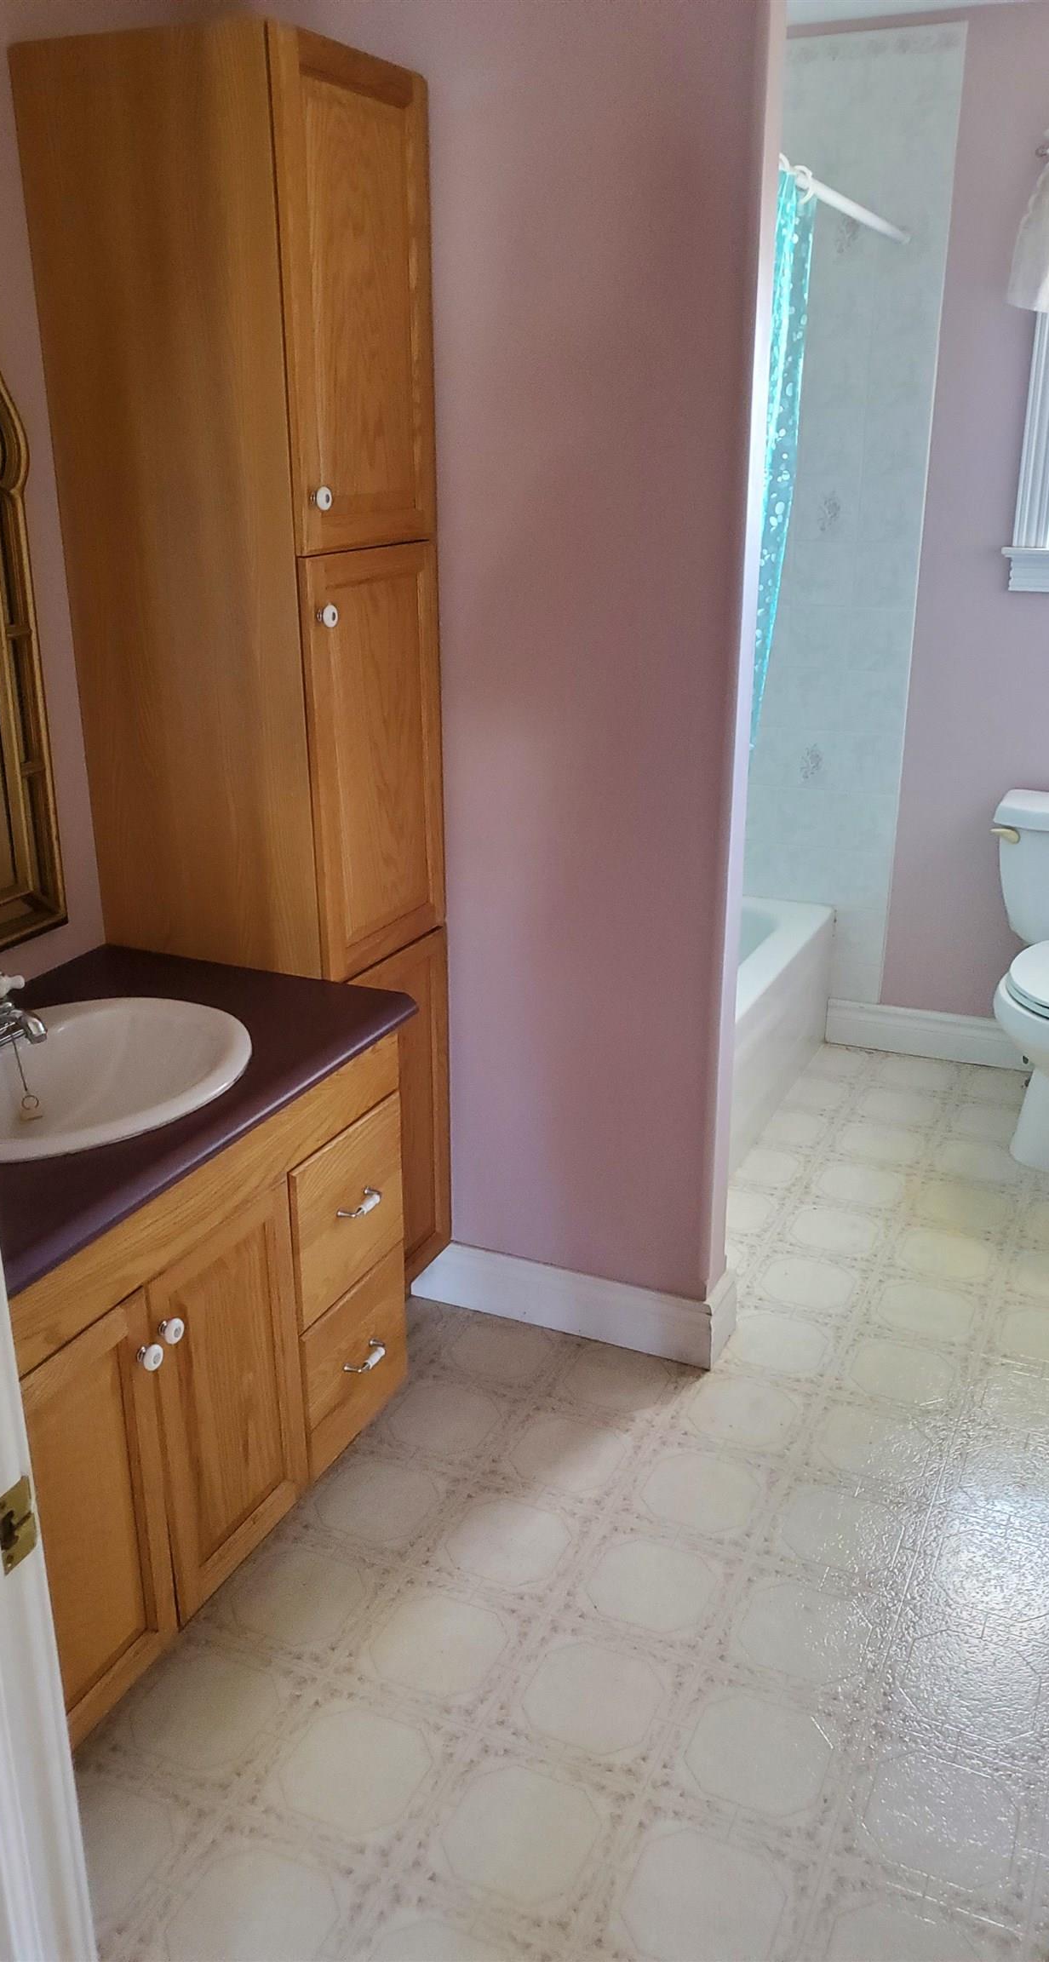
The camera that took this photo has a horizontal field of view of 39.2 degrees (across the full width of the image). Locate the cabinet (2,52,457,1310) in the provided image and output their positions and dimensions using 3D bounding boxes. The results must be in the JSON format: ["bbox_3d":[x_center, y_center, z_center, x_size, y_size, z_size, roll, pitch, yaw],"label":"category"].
[{"bbox_3d":[-0.410,-0.308,2.409,0.409,2.055,0.398,9,22,23],"label":"cabinet"}]

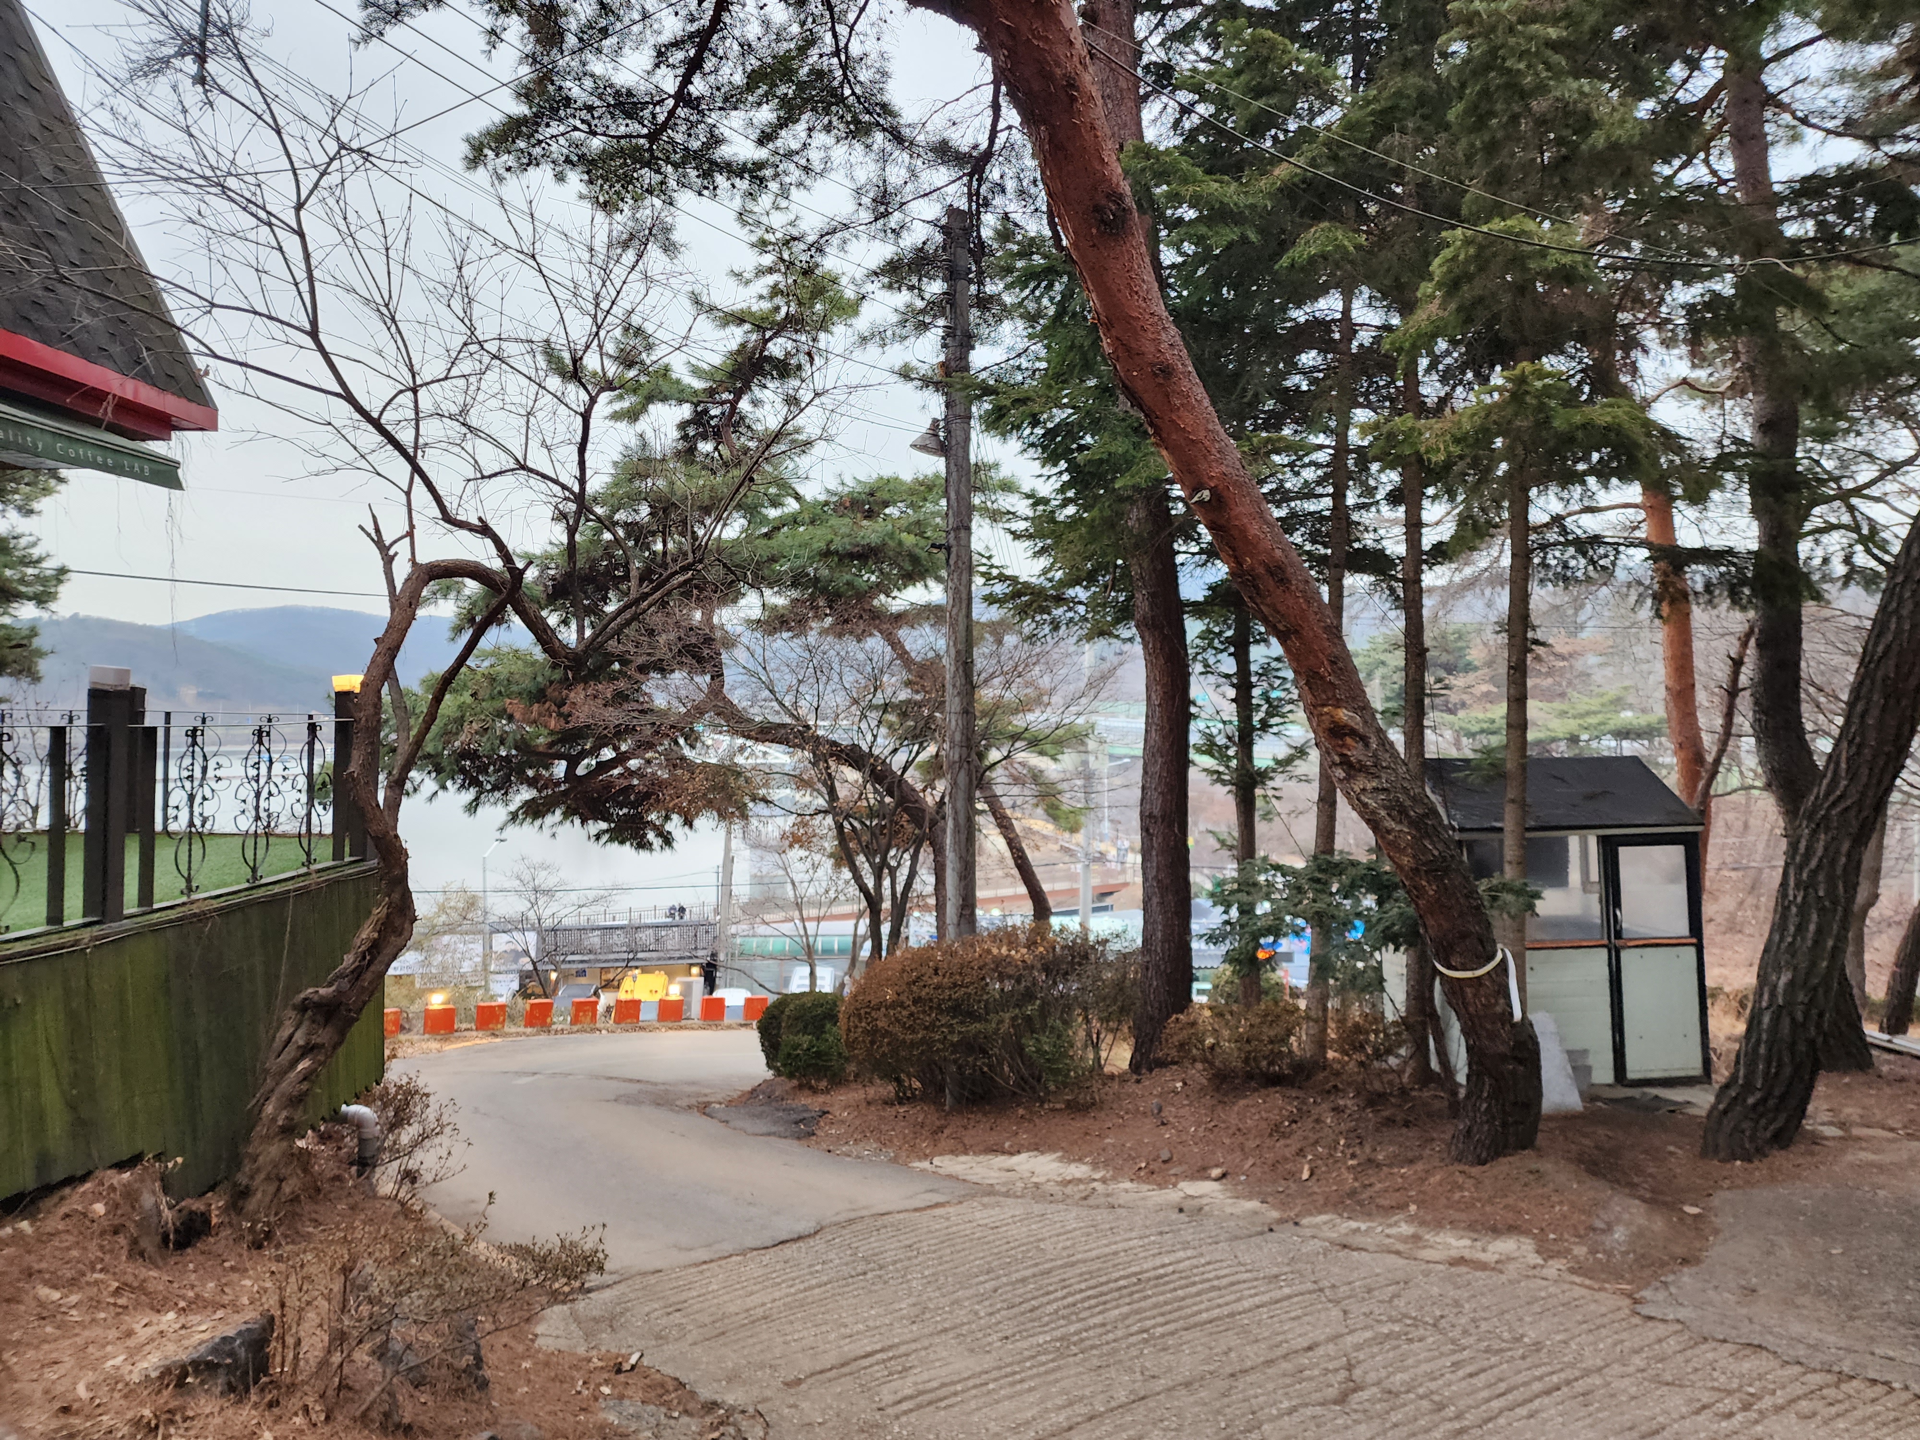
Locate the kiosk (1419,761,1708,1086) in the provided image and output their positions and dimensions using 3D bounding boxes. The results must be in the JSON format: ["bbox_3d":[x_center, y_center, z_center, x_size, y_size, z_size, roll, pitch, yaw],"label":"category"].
[{"bbox_3d":[4.480,1.460,9.950,1.800,2.330,1.650,-1,-1,-3],"label":"kiosk"}]

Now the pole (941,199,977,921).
[{"bbox_3d":[-0.005,-0.500,10.000,0.260,7.050,0.260,-1,-1,0],"label":"pole"}]

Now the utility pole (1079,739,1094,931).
[{"bbox_3d":[4.000,5.300,40.000,0.340,9.300,0.340,-1,-1,0],"label":"utility pole"}]

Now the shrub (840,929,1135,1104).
[{"bbox_3d":[0.230,2.360,10.400,2.400,1.300,1.500,-1,-1,0],"label":"shrub"}]

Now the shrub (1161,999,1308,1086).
[{"bbox_3d":[2.150,2.500,10.000,1.100,0.680,0.900,-1,-1,0],"label":"shrub"}]

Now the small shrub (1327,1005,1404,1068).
[{"bbox_3d":[3.260,2.520,10.200,0.620,0.540,0.580,-1,-1,0],"label":"small shrub"}]

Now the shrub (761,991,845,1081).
[{"bbox_3d":[-1.380,2.900,11.700,0.900,0.800,0.900,-1,-1,0],"label":"shrub"}]

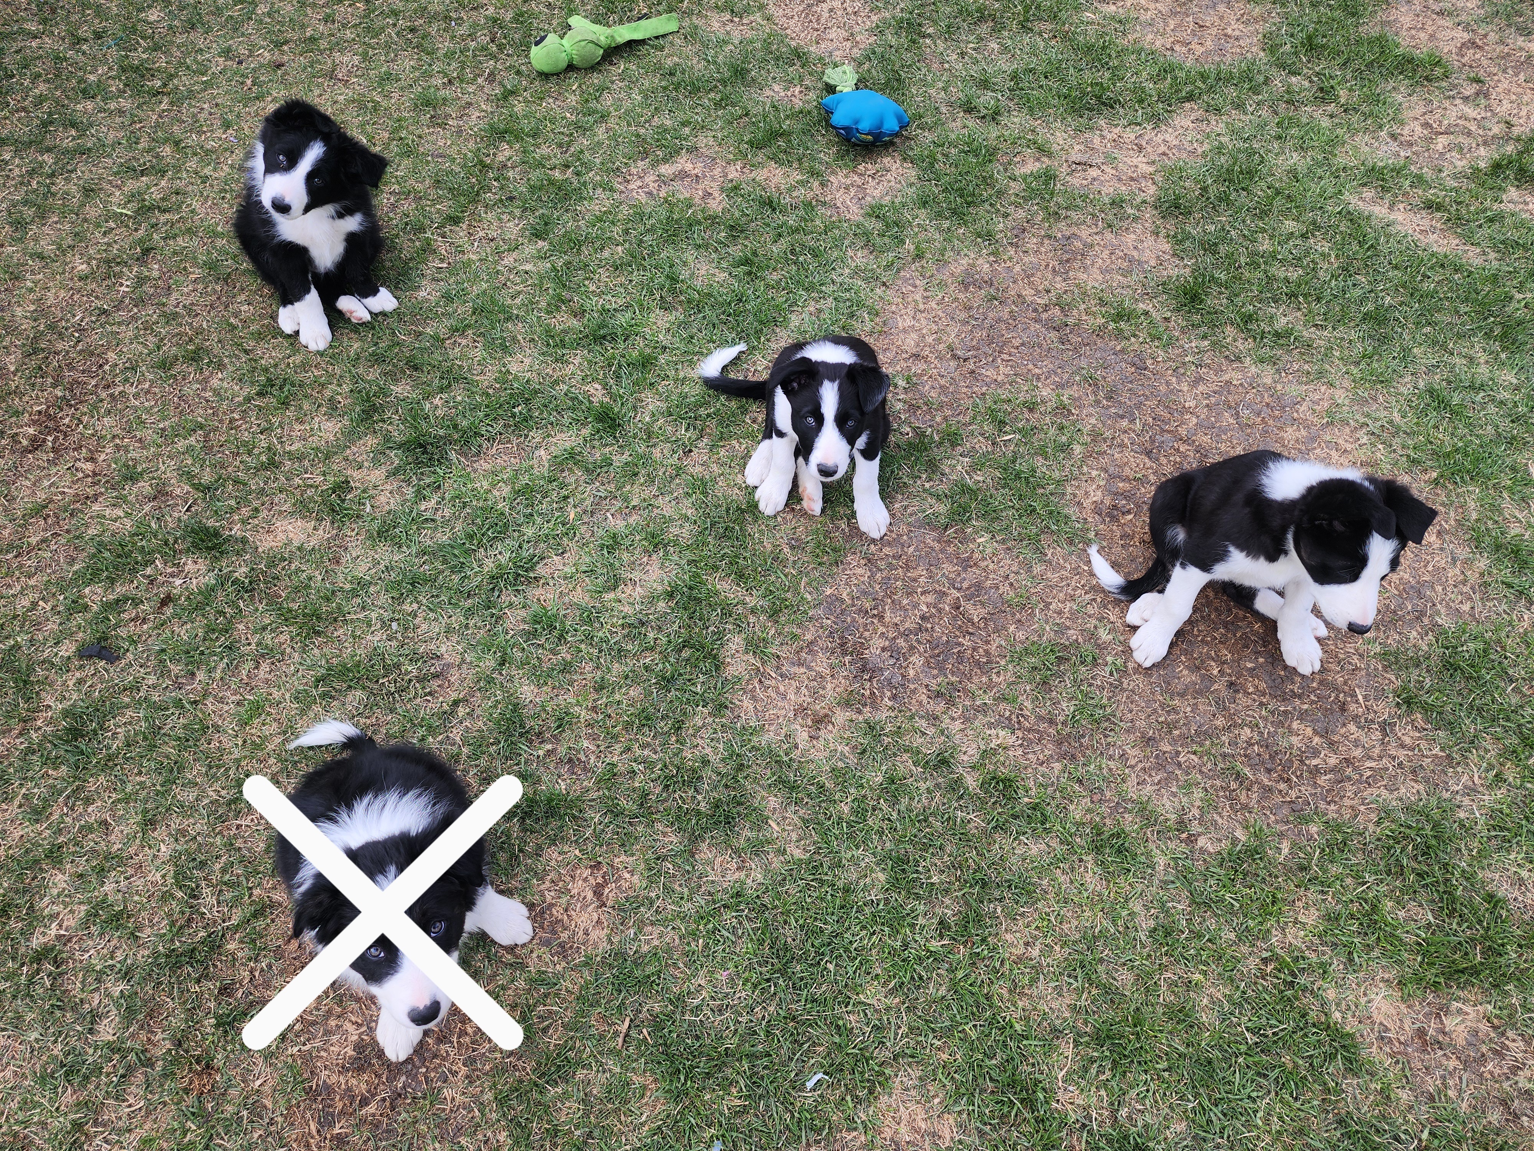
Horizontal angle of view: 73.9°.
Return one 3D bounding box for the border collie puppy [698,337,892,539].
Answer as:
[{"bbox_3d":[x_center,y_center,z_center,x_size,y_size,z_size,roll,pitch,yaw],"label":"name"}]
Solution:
[{"bbox_3d":[0.020,-0.229,1.265,0.264,0.255,0.260,5,53,3],"label":"border collie puppy"}]

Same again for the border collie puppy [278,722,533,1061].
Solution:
[{"bbox_3d":[-0.355,0.270,0.968,0.210,0.270,0.330,-15,52,-12],"label":"border collie puppy"}]

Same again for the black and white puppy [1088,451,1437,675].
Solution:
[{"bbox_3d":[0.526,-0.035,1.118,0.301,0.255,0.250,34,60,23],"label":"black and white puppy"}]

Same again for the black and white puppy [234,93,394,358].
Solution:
[{"bbox_3d":[-0.669,-0.534,1.457,0.204,0.316,0.265,-32,59,-22],"label":"black and white puppy"}]

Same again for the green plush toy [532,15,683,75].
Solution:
[{"bbox_3d":[-0.329,-1.088,2.024,0.337,0.076,0.153,-27,58,-19],"label":"green plush toy"}]

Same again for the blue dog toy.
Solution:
[{"bbox_3d":[0.185,-0.888,1.874,0.163,0.076,0.194,5,53,3],"label":"blue dog toy"}]

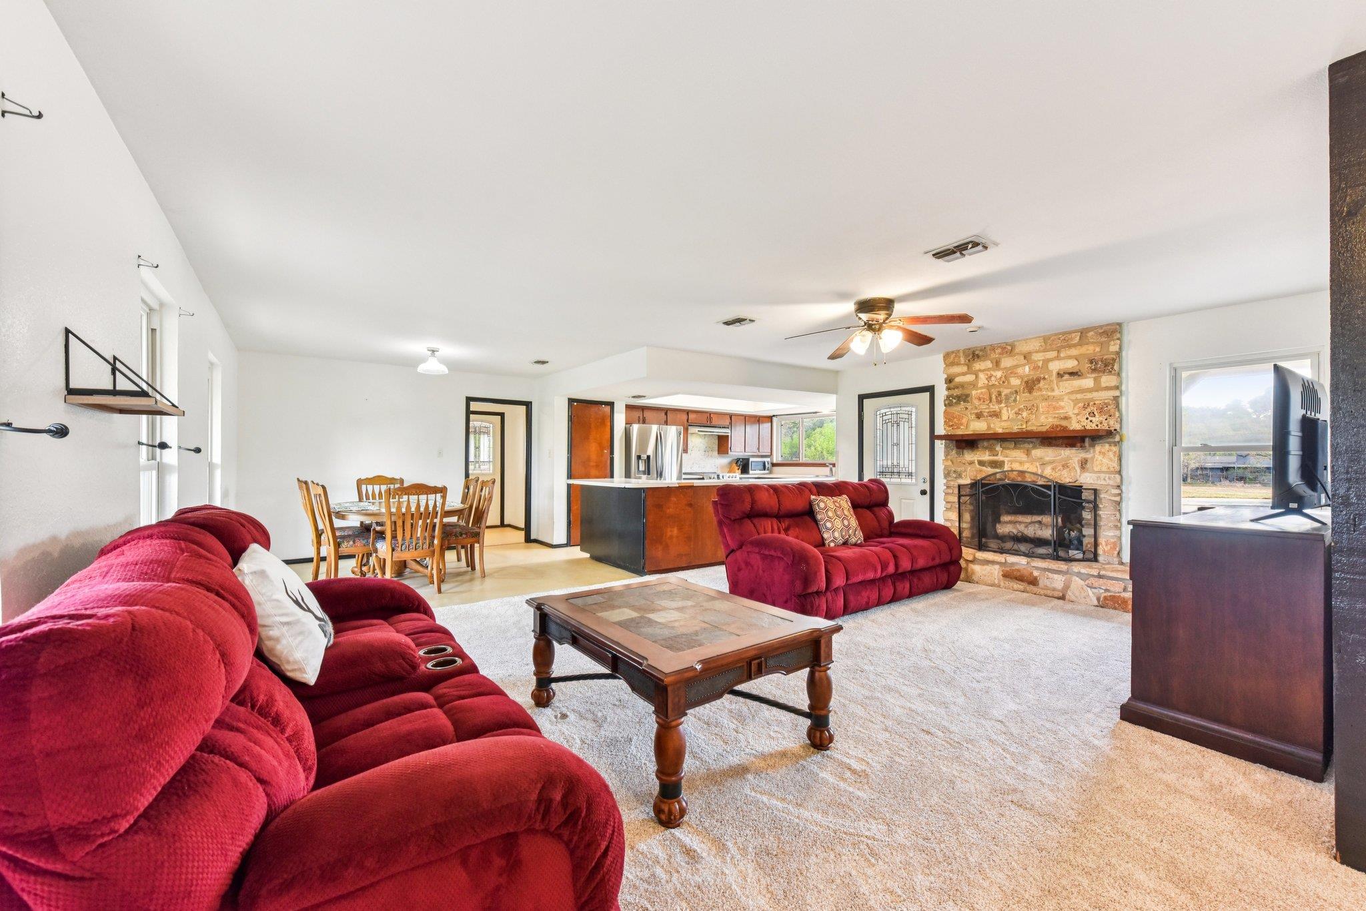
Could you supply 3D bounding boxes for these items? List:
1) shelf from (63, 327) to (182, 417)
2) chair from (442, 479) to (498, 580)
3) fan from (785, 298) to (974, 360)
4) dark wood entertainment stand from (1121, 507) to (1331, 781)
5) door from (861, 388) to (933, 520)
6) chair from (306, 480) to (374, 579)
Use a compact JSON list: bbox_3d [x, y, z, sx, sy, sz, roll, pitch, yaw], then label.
[{"bbox_3d":[-1.825,-0.258,1.765,0.185,0.214,0.535,0,0,-36],"label":"shelf"},{"bbox_3d":[-2.333,0.760,5.619,0.580,1.030,0.500,0,0,-36],"label":"chair"},{"bbox_3d":[1.465,-0.955,4.060,1.300,0.440,1.300,0,0,-36],"label":"fan"},{"bbox_3d":[2.795,0.790,2.665,1.300,0.945,0.600,0,0,-36],"label":"dark wood entertainment stand"},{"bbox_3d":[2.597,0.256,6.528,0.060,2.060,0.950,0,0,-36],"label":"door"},{"bbox_3d":[-3.340,0.760,5.270,0.560,1.010,0.480,0,0,-39],"label":"chair"}]

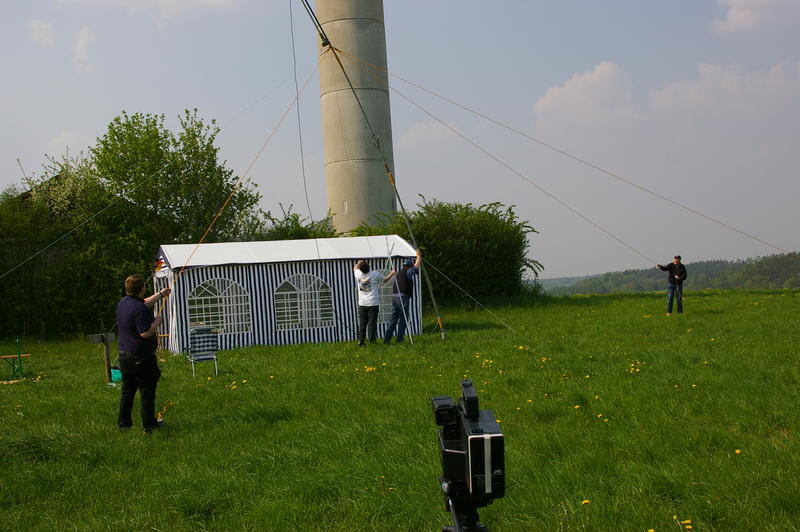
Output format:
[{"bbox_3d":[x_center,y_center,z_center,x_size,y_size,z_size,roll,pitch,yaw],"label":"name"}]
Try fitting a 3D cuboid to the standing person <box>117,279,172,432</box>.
[{"bbox_3d":[-2.899,0.980,10.500,0.630,1.750,0.520,-3,0,-44],"label":"standing person"}]

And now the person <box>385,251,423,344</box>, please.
[{"bbox_3d":[0.077,0.685,20.600,0.780,2.080,0.520,-3,0,7],"label":"person"}]

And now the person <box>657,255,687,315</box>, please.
[{"bbox_3d":[7.876,0.556,27.000,0.820,1.750,0.500,-3,0,20],"label":"person"}]

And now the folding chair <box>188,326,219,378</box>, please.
[{"bbox_3d":[-3.273,1.452,15.650,0.520,0.850,0.570,-3,0,-19],"label":"folding chair"}]

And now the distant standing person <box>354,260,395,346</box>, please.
[{"bbox_3d":[-0.569,0.816,20.400,0.830,1.840,0.520,-3,0,7],"label":"distant standing person"}]

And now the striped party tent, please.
[{"bbox_3d":[-2.824,0.611,23.306,6.060,2.520,2.980,-3,0,-22],"label":"striped party tent"}]

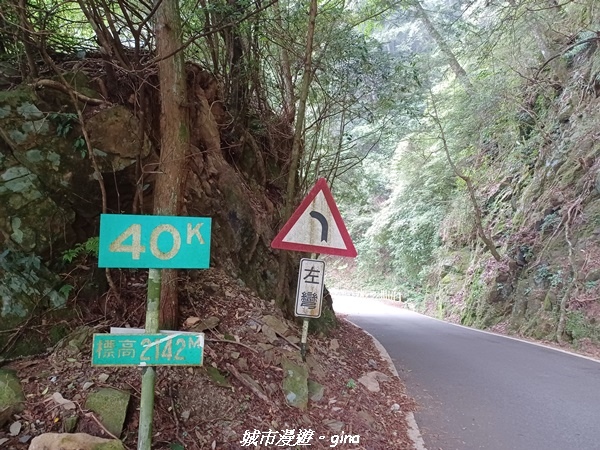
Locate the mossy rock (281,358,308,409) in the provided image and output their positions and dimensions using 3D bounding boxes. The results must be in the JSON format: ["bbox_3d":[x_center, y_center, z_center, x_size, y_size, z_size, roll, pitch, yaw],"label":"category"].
[{"bbox_3d":[-0.051,1.463,4.000,0.250,0.420,0.220,0,-7,0],"label":"mossy rock"}]

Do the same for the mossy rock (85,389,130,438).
[{"bbox_3d":[-1.288,1.262,2.900,0.300,0.280,0.240,0,-7,-3],"label":"mossy rock"}]

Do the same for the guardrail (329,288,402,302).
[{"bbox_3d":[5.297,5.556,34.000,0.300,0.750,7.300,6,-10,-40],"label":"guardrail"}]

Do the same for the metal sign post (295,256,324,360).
[{"bbox_3d":[0.096,0.841,4.400,0.265,1.100,0.080,6,-7,0],"label":"metal sign post"}]

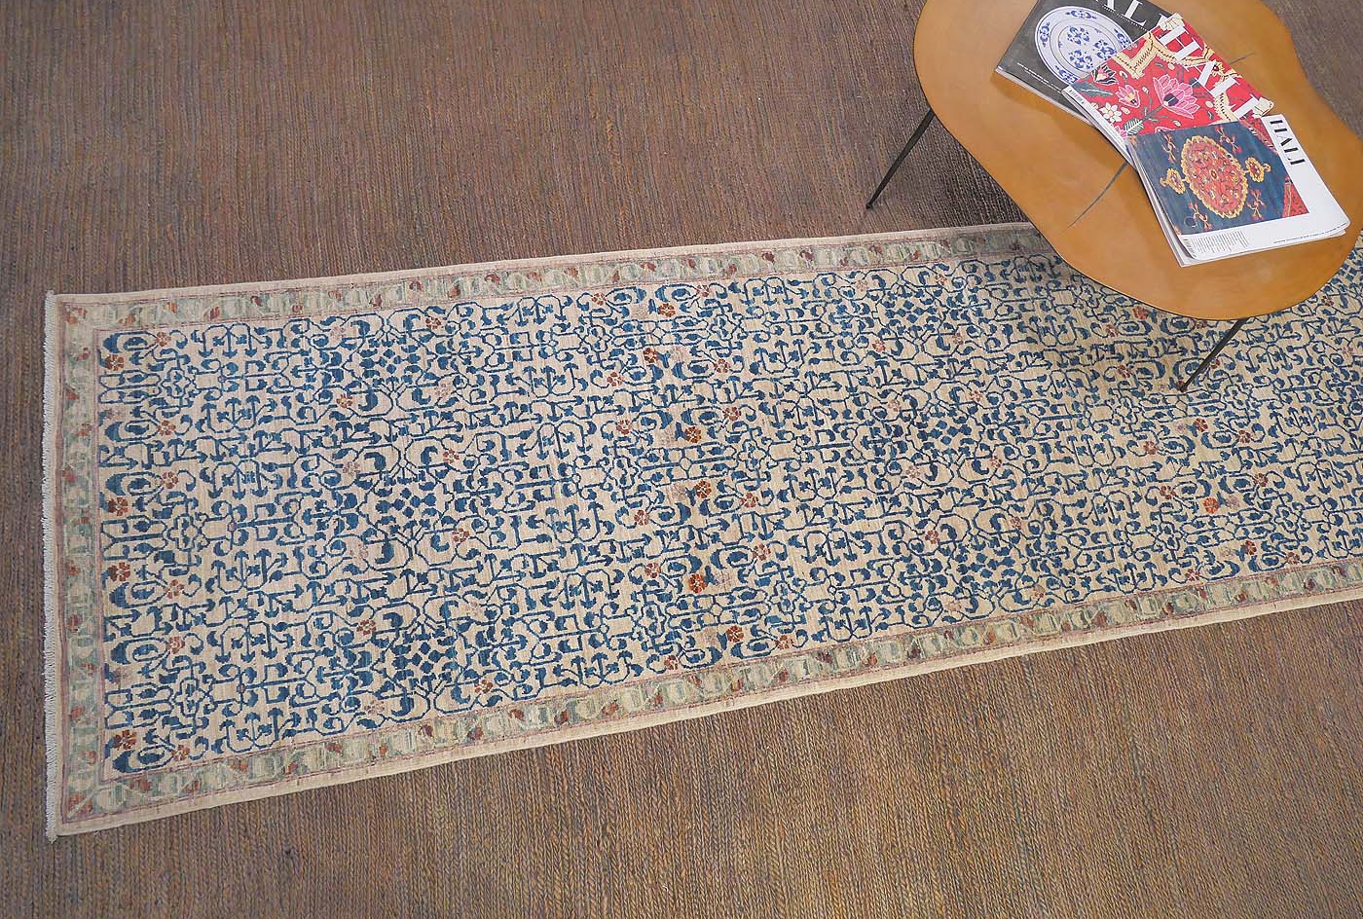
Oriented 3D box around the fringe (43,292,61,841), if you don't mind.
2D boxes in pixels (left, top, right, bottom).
[{"bbox_3d":[-0.960,0.129,1.437,0.021,0.008,0.857,-8,74,-12],"label":"fringe"}]

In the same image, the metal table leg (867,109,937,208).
[{"bbox_3d":[0.423,-0.583,1.708,0.014,0.383,0.014,34,59,1],"label":"metal table leg"}]

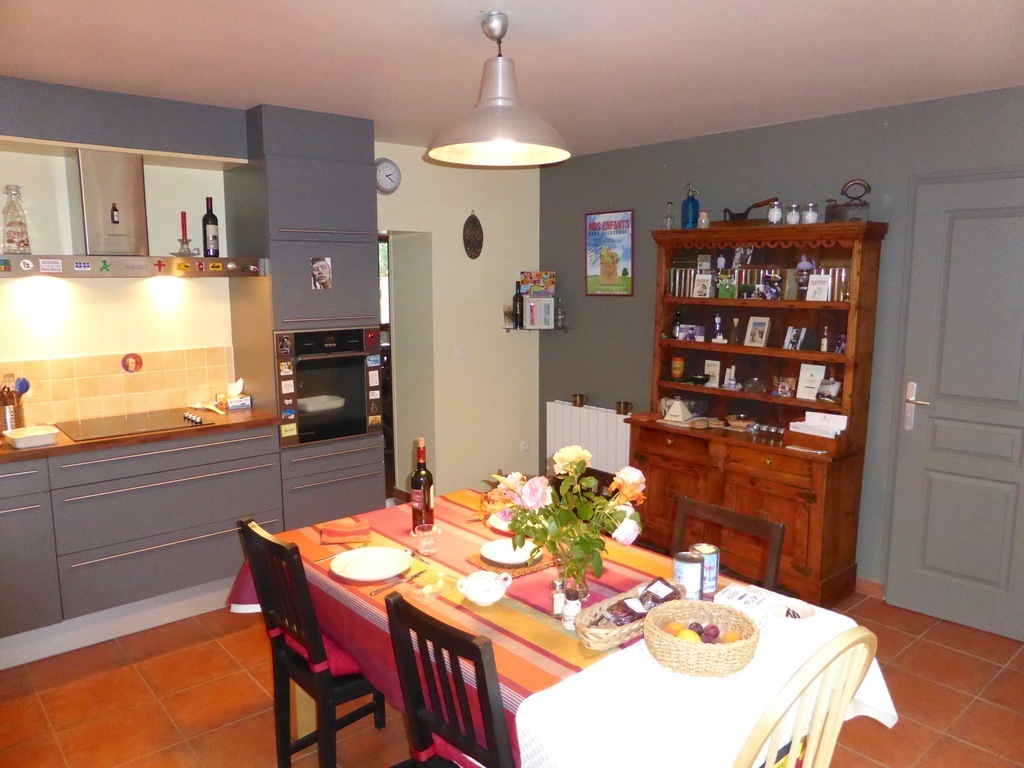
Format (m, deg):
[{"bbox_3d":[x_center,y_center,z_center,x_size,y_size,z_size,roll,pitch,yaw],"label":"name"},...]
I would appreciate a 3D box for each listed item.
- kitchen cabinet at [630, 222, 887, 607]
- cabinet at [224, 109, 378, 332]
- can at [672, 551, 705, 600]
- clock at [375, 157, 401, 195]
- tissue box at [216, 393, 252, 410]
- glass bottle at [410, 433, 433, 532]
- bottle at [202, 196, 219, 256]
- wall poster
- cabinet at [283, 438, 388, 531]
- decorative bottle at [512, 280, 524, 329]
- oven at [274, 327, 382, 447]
[{"bbox_3d":[1.274,0.102,4.147,0.410,1.913,1.289,-8,11,-41],"label":"kitchen cabinet"},{"bbox_3d":[-1.138,-0.851,3.989,0.603,1.080,0.580,-7,11,-40],"label":"cabinet"},{"bbox_3d":[0.480,0.526,2.009,0.082,0.113,0.082,0,8,0],"label":"can"},{"bbox_3d":[-0.761,-1.255,4.460,0.222,0.222,0.040,-7,11,-40],"label":"clock"},{"bbox_3d":[-1.501,0.090,3.998,0.120,0.070,0.196,-6,10,-36],"label":"tissue box"},{"bbox_3d":[-0.318,0.354,2.617,0.079,0.340,0.079,0,9,0],"label":"glass bottle"},{"bbox_3d":[-1.500,-0.778,3.664,0.076,0.297,0.076,-7,11,-40],"label":"bottle"},{"bbox_3d":[0.650,-0.877,5.005,0.020,0.570,0.420,-8,11,-41],"label":"wall poster"},{"bbox_3d":[-1.142,0.620,4.234,0.600,0.700,0.570,-7,11,-41],"label":"cabinet"},{"bbox_3d":[0.048,-0.559,5.270,0.073,0.346,0.073,-8,11,-41],"label":"decorative bottle"},{"bbox_3d":[-1.120,-0.021,4.094,0.600,0.593,0.540,-7,11,-40],"label":"oven"}]

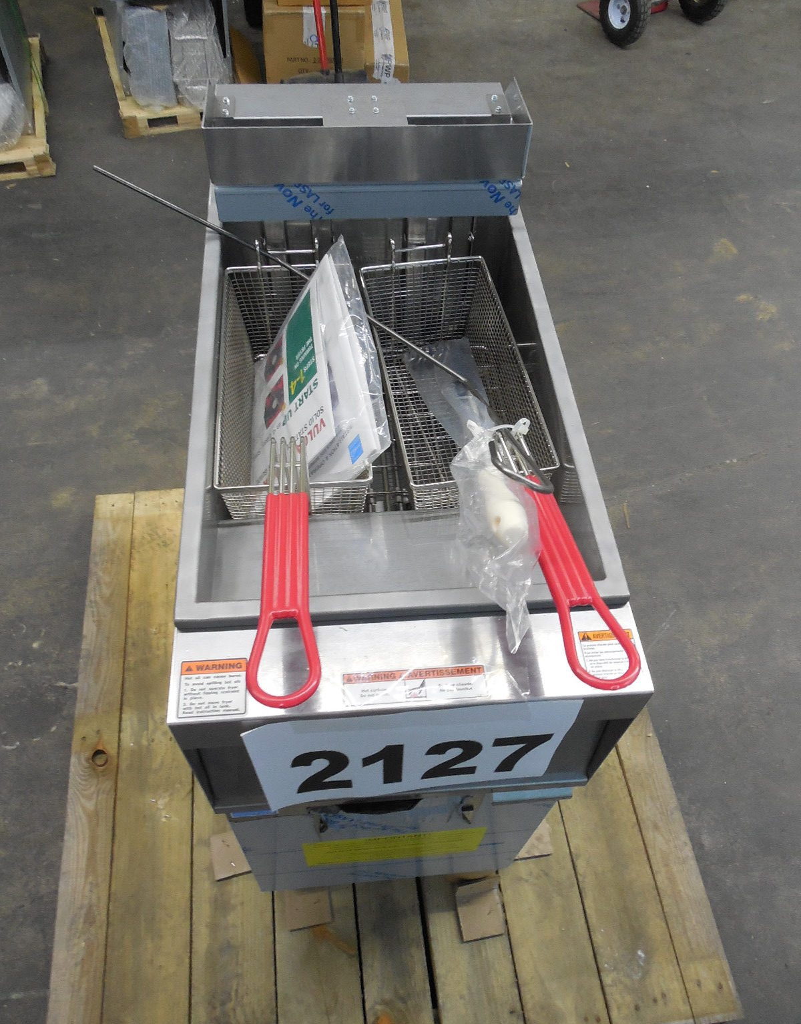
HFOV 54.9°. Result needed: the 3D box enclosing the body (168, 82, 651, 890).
[{"bbox_3d":[-0.034,0.044,1.149,0.396,0.945,0.805,-3,56,-5],"label":"body"}]

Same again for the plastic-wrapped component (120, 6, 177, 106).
[{"bbox_3d":[-0.888,-1.611,2.734,0.150,0.280,0.110,-14,57,-12],"label":"plastic-wrapped component"}]

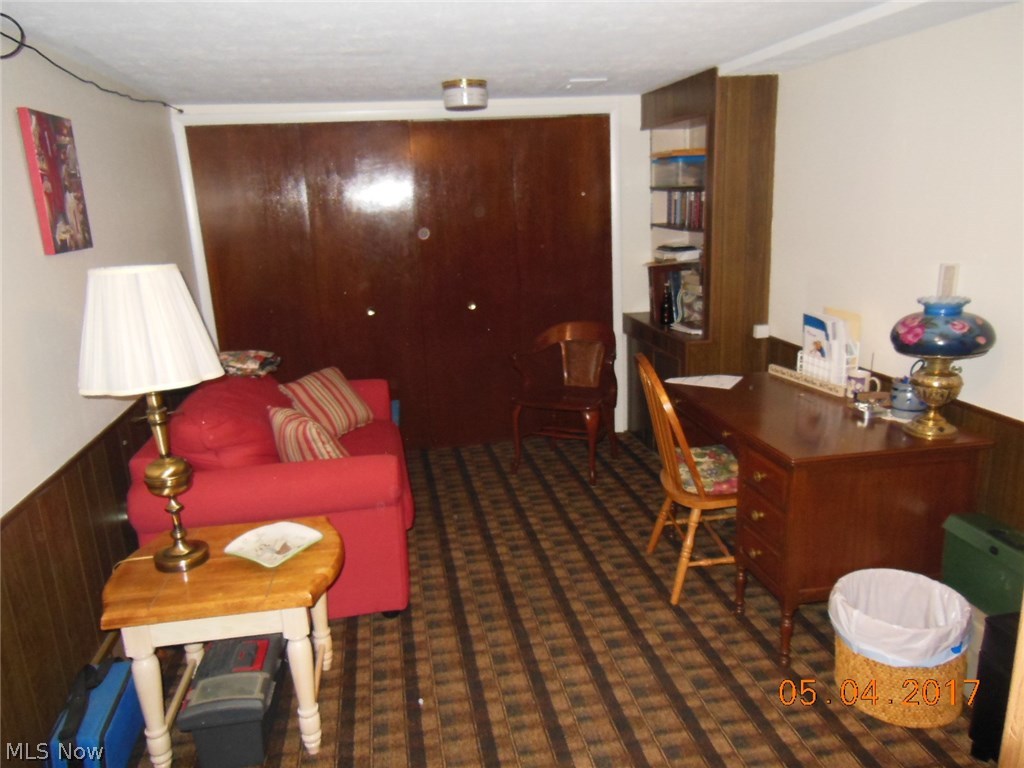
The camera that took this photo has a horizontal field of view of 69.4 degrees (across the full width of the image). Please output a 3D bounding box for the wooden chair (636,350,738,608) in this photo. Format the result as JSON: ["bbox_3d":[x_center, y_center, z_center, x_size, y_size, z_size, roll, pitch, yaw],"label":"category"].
[{"bbox_3d":[0.787,0.340,3.051,0.560,0.978,0.460,-4,14,-4],"label":"wooden chair"}]

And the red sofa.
[{"bbox_3d":[-0.987,0.399,3.395,1.013,0.854,1.431,-5,14,-9],"label":"red sofa"}]

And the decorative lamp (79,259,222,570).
[{"bbox_3d":[-1.054,0.108,2.202,0.410,0.903,0.410,-5,14,-9],"label":"decorative lamp"}]

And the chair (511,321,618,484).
[{"bbox_3d":[0.324,0.082,4.417,0.560,0.859,0.540,4,16,25],"label":"chair"}]

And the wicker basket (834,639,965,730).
[{"bbox_3d":[1.223,0.833,2.344,0.348,0.326,0.348,-5,14,-9],"label":"wicker basket"}]

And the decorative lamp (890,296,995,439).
[{"bbox_3d":[1.501,-0.057,2.609,0.331,0.448,0.331,-5,14,-9],"label":"decorative lamp"}]

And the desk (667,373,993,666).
[{"bbox_3d":[1.178,0.446,3.073,0.735,0.727,1.150,-5,14,-9],"label":"desk"}]

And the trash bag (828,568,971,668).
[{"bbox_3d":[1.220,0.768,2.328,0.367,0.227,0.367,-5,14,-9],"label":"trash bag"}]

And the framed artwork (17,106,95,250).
[{"bbox_3d":[-1.538,-0.676,2.510,0.031,0.447,0.331,-5,14,-9],"label":"framed artwork"}]

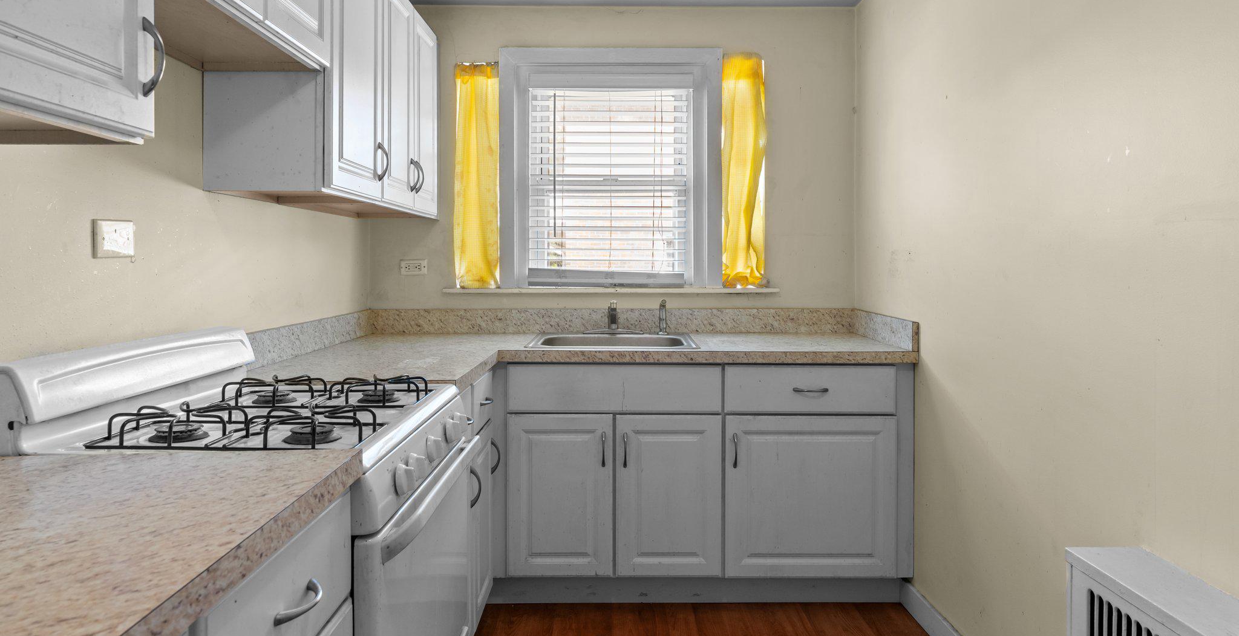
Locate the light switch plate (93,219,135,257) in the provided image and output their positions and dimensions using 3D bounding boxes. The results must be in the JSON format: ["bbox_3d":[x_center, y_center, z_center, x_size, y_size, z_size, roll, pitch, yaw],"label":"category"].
[{"bbox_3d":[-1.071,-0.167,1.605,0.009,0.079,0.122,0,3,-1],"label":"light switch plate"}]

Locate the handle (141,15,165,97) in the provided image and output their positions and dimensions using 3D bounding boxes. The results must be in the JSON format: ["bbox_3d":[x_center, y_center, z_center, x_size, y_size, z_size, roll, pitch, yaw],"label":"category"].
[{"bbox_3d":[-0.716,-0.401,1.165,0.032,0.120,0.013,0,3,-1],"label":"handle"}]

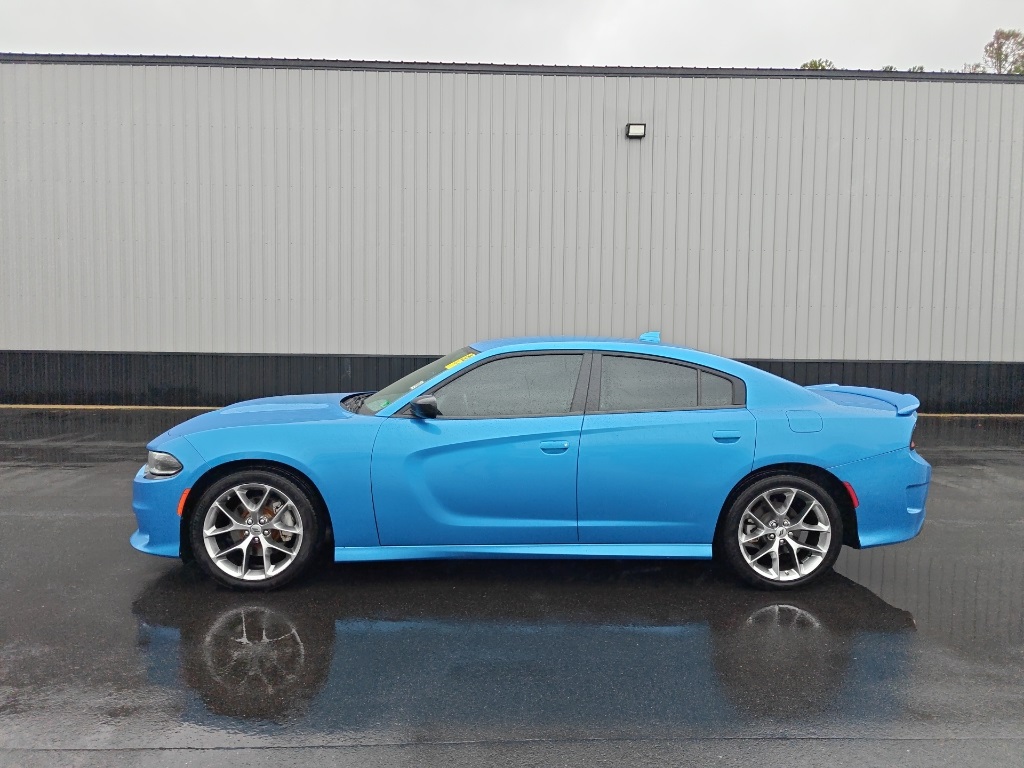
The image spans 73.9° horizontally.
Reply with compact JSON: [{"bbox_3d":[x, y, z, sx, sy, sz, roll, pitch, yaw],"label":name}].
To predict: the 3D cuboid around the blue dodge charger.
[{"bbox_3d":[0.079,0.419,4.810,5.040,1.480,1.930,1,3,-2],"label":"blue dodge charger"}]

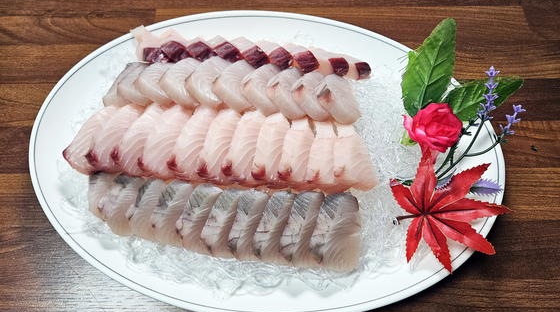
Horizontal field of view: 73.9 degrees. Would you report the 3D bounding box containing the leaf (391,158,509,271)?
[{"bbox_3d":[0.126,0.038,0.271,0.089,0.018,0.092,-1,67,0],"label":"leaf"}]

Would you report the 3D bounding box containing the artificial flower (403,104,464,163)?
[{"bbox_3d":[0.115,-0.018,0.278,0.042,0.034,0.043,-4,81,5],"label":"artificial flower"}]

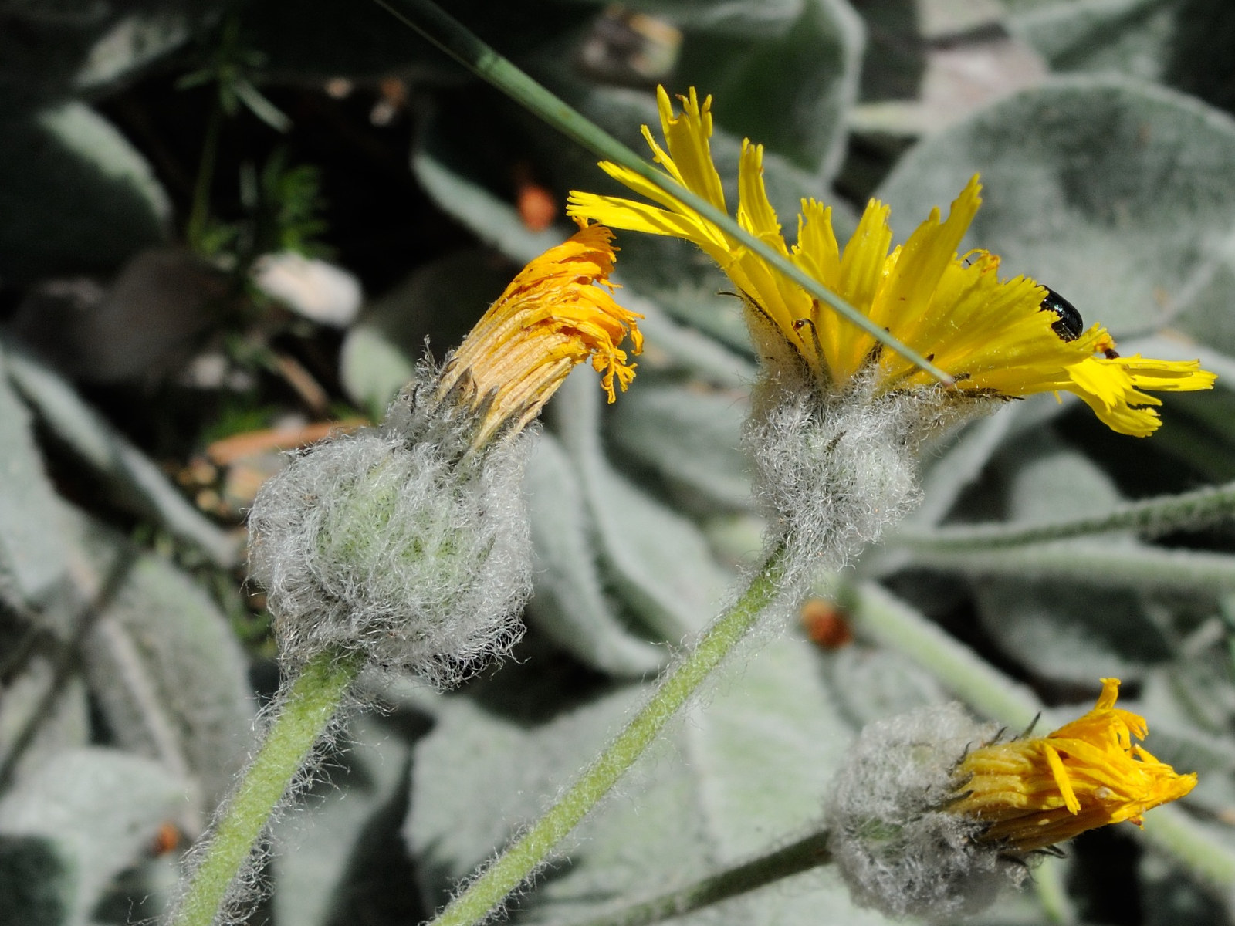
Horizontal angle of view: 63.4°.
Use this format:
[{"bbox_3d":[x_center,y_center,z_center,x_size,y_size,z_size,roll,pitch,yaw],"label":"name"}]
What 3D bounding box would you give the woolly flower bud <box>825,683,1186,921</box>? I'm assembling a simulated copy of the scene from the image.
[{"bbox_3d":[0.032,0.027,0.080,0.030,0.019,0.019,-12,0,0],"label":"woolly flower bud"}]

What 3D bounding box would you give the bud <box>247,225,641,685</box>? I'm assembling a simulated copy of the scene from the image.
[{"bbox_3d":[-0.011,0.000,0.067,0.020,0.035,0.020,34,0,0],"label":"bud"}]

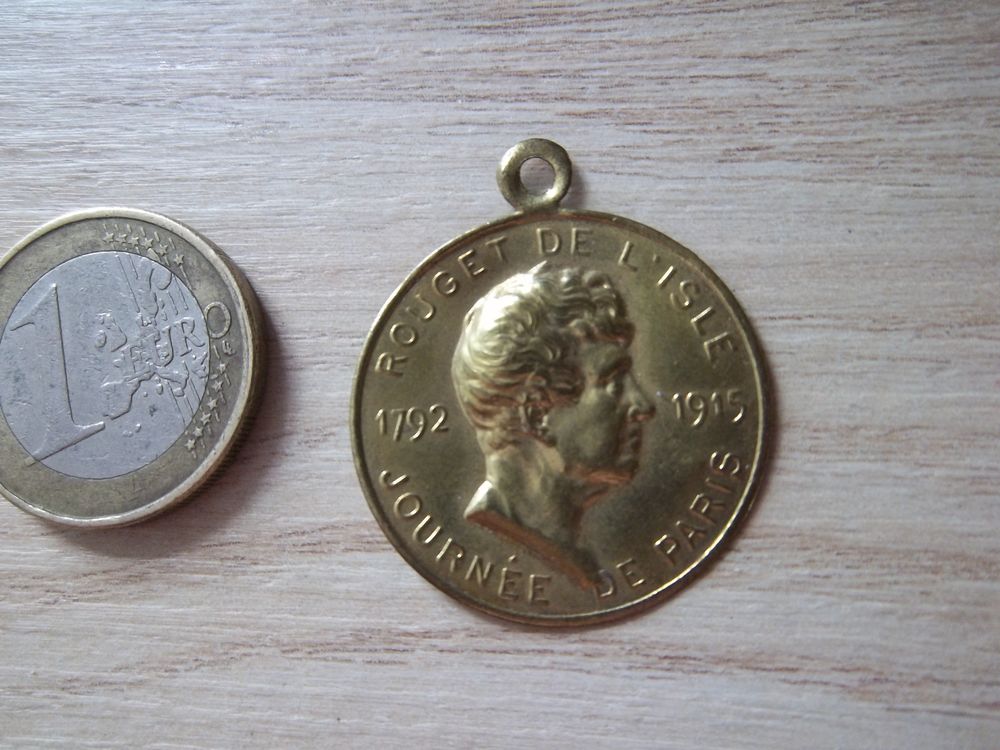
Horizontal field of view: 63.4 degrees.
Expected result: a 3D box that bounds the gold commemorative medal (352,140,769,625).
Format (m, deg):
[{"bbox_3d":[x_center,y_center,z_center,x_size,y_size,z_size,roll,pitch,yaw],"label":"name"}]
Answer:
[{"bbox_3d":[0.003,0.000,0.055,0.028,0.002,0.033,-7,83,7],"label":"gold commemorative medal"}]

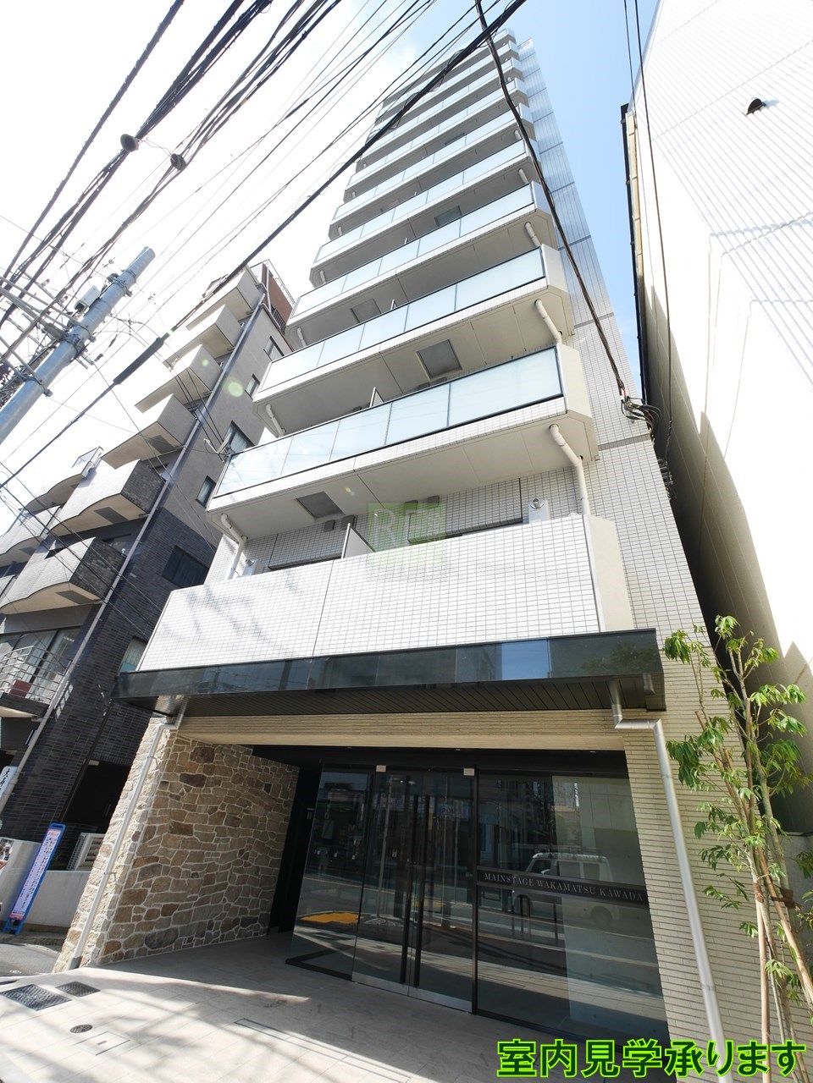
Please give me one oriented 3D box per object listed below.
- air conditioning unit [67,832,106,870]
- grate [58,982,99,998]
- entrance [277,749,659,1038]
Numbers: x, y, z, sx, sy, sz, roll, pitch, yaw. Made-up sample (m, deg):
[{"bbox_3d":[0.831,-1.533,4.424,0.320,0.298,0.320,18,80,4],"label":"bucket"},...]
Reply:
[{"bbox_3d":[-6.196,6.214,8.773,0.300,0.585,0.800,-11,-37,24],"label":"air conditioning unit"},{"bbox_3d":[-3.457,4.737,4.616,0.415,0.030,0.222,-11,-33,24],"label":"grate"},{"bbox_3d":[0.592,4.329,5.750,4.642,2.507,0.220,-11,-37,24],"label":"entrance"}]

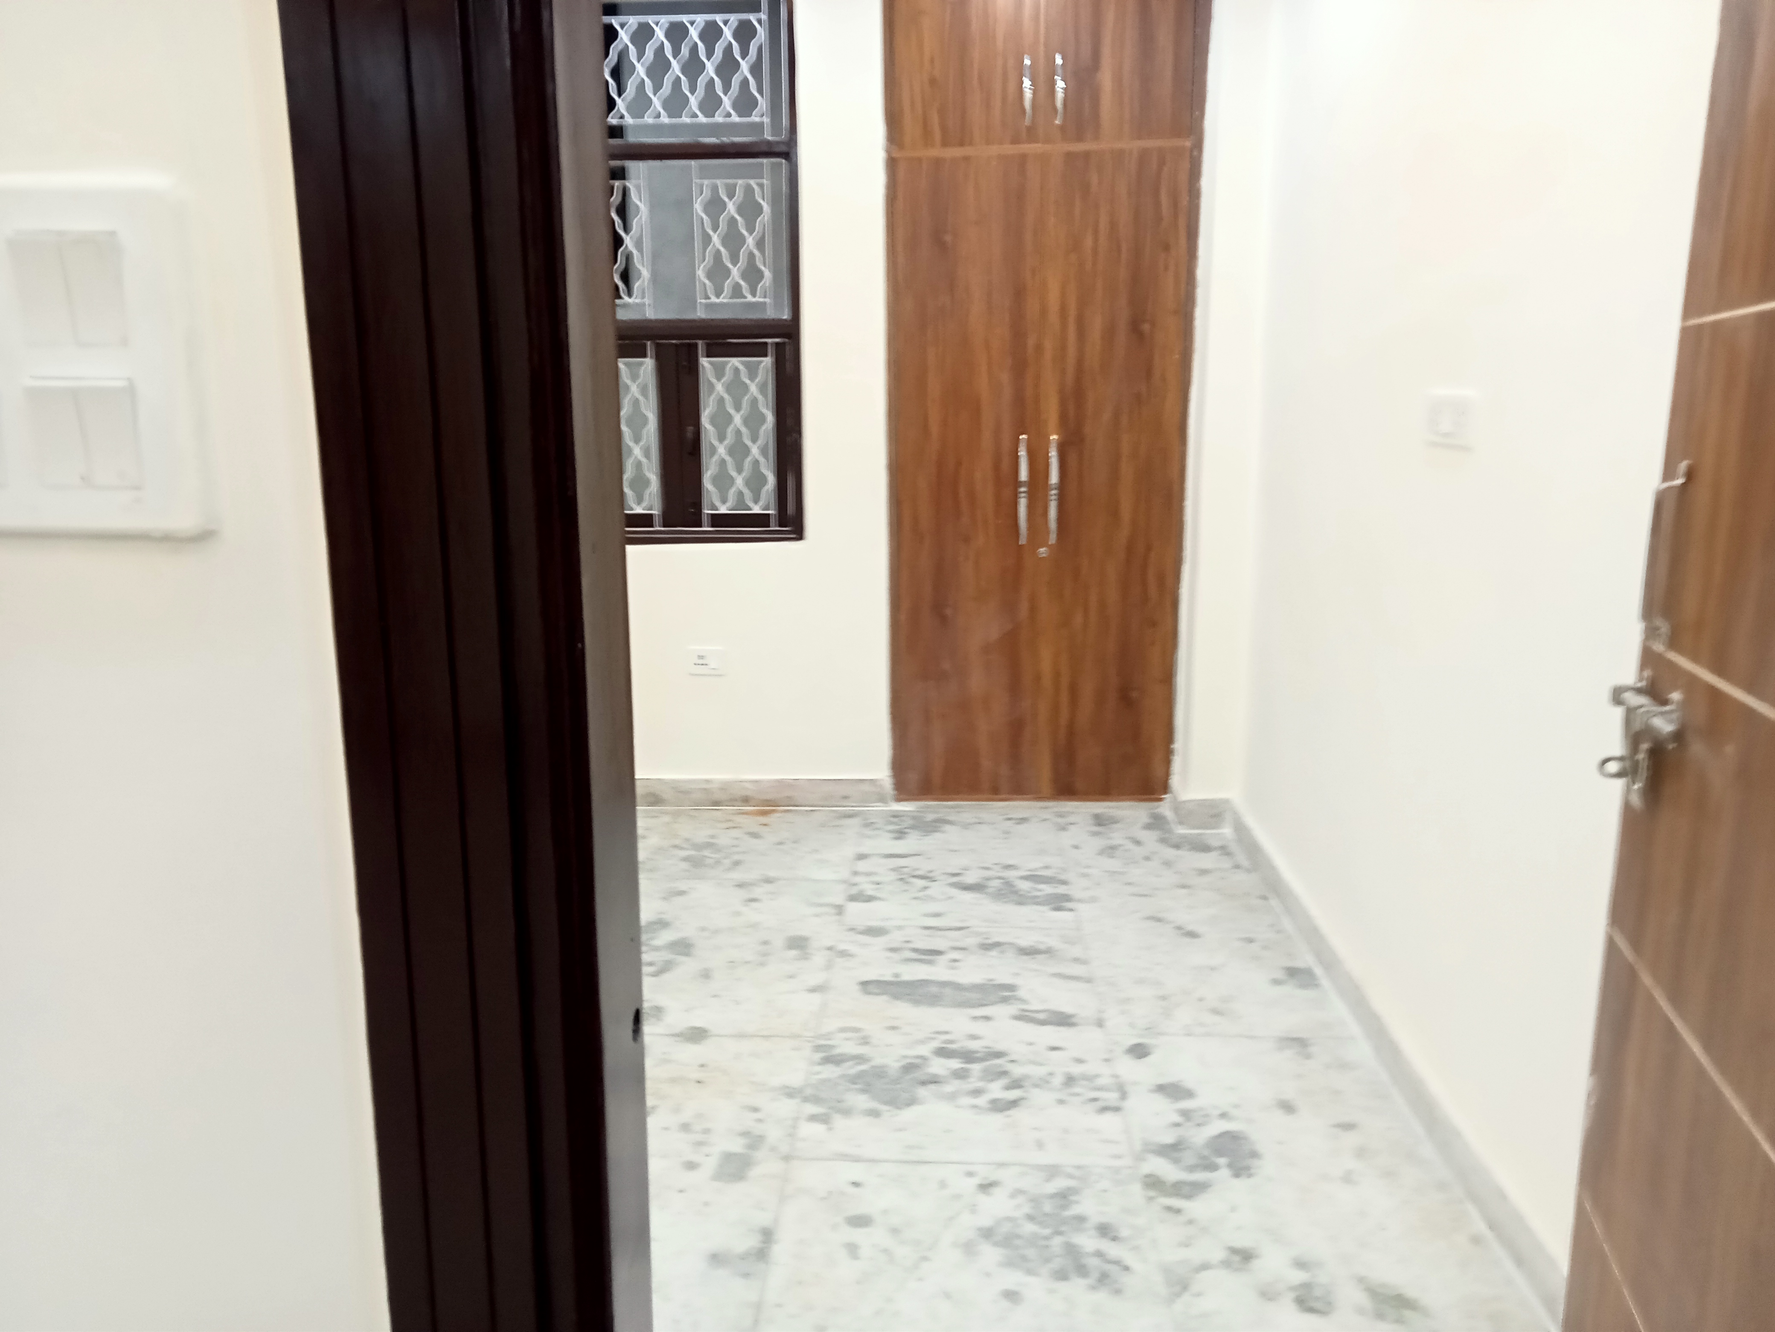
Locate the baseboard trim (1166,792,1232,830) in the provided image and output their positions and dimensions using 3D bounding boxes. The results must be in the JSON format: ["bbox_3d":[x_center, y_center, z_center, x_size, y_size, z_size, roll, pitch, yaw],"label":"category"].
[{"bbox_3d":[1.006,0.453,4.645,0.173,0.104,0.230,0,10,3],"label":"baseboard trim"}]

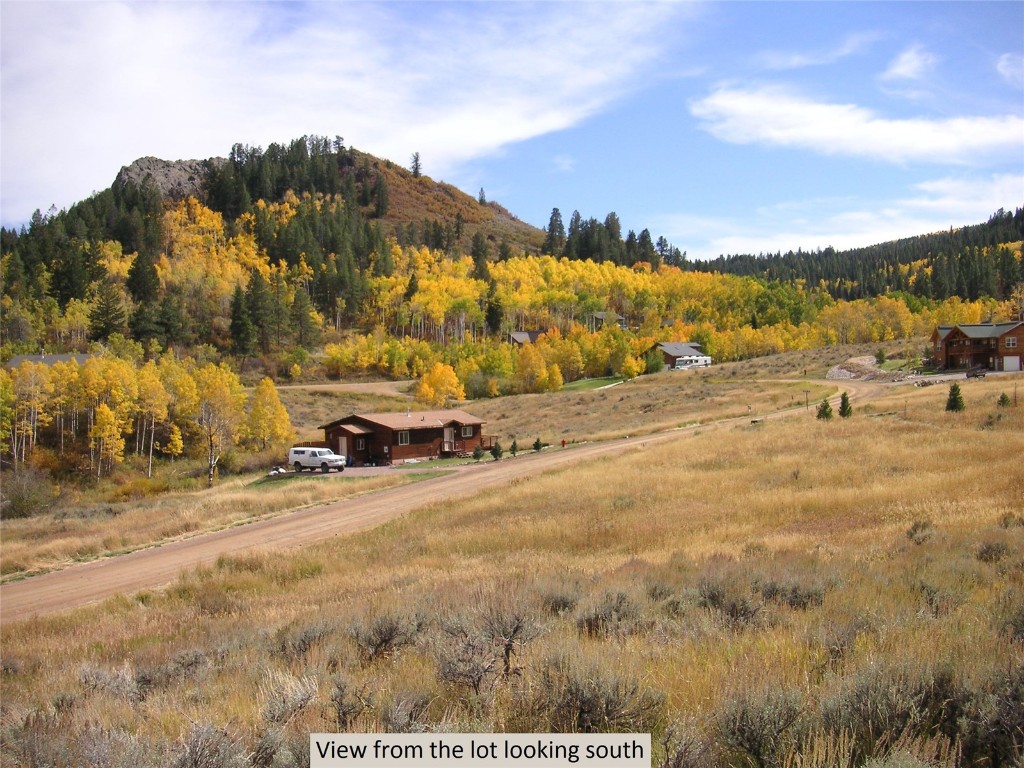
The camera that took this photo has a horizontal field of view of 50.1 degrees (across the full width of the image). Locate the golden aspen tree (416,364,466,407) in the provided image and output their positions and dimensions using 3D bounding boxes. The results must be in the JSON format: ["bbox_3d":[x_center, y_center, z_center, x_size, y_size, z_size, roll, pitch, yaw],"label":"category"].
[{"bbox_3d":[-10.267,0.071,155.000,7.081,6.231,6.514,0,0,0],"label":"golden aspen tree"}]

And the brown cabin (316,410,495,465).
[{"bbox_3d":[-10.100,4.920,104.300,9.000,4.500,15.800,-1,0,34],"label":"brown cabin"}]

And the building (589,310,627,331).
[{"bbox_3d":[27.049,-17.985,310.000,10.000,6.000,8.000,0,0,-20],"label":"building"}]

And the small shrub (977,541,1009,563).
[{"bbox_3d":[8.350,2.916,19.000,0.573,0.399,0.544,0,0,0],"label":"small shrub"}]

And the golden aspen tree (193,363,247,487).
[{"bbox_3d":[-22.716,3.145,85.000,4.200,9.650,4.200,-1,0,0],"label":"golden aspen tree"}]

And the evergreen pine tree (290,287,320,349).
[{"bbox_3d":[-42.451,-13.465,225.000,6.578,13.157,6.249,0,0,0],"label":"evergreen pine tree"}]

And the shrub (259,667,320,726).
[{"bbox_3d":[-1.817,2.541,8.900,0.490,0.460,0.470,-1,0,0],"label":"shrub"}]

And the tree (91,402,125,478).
[{"bbox_3d":[-33.221,4.769,90.000,2.878,6.496,2.734,0,0,0],"label":"tree"}]

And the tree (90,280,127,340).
[{"bbox_3d":[-86.635,-15.996,235.000,8.588,13.312,8.588,0,0,0],"label":"tree"}]

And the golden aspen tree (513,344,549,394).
[{"bbox_3d":[3.381,-2.650,200.000,6.500,9.300,6.300,-1,0,0],"label":"golden aspen tree"}]

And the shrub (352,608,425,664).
[{"bbox_3d":[-1.331,2.711,11.800,0.820,0.570,0.750,-1,0,0],"label":"shrub"}]

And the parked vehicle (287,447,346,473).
[{"bbox_3d":[-15.900,6.200,89.500,5.400,1.950,2.000,-1,0,41],"label":"parked vehicle"}]

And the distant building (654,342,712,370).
[{"bbox_3d":[39.250,-6.360,258.000,10.000,6.600,11.500,0,0,45],"label":"distant building"}]

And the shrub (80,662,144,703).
[{"bbox_3d":[-4.585,3.409,12.500,0.731,0.503,0.621,0,0,0],"label":"shrub"}]

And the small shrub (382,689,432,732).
[{"bbox_3d":[-0.792,2.495,8.300,0.394,0.341,0.375,0,0,0],"label":"small shrub"}]

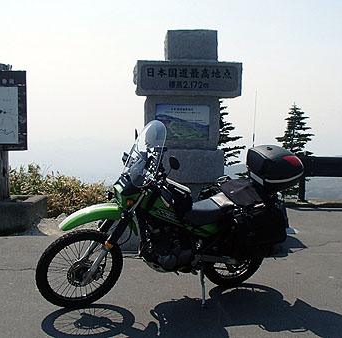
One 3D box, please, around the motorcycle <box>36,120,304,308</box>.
[{"bbox_3d":[0.034,0.377,3.649,2.180,1.470,0.860,-1,10,-22],"label":"motorcycle"}]

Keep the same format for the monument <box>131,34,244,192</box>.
[{"bbox_3d":[0.231,-0.613,7.134,1.620,3.030,0.680,0,3,-7],"label":"monument"}]

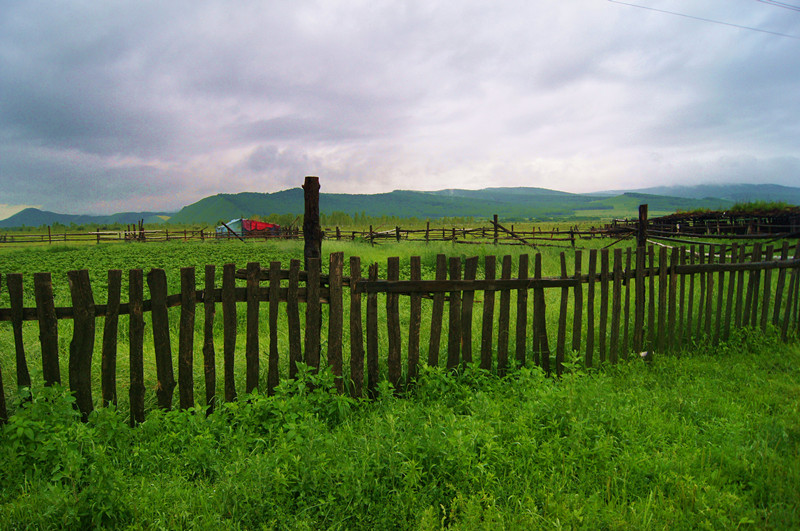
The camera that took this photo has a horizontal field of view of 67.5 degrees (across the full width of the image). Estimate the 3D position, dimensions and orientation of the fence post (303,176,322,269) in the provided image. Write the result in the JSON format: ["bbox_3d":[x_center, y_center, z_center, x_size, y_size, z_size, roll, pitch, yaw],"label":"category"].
[{"bbox_3d":[-0.823,0.166,5.600,0.170,1.970,0.165,0,4,0],"label":"fence post"}]

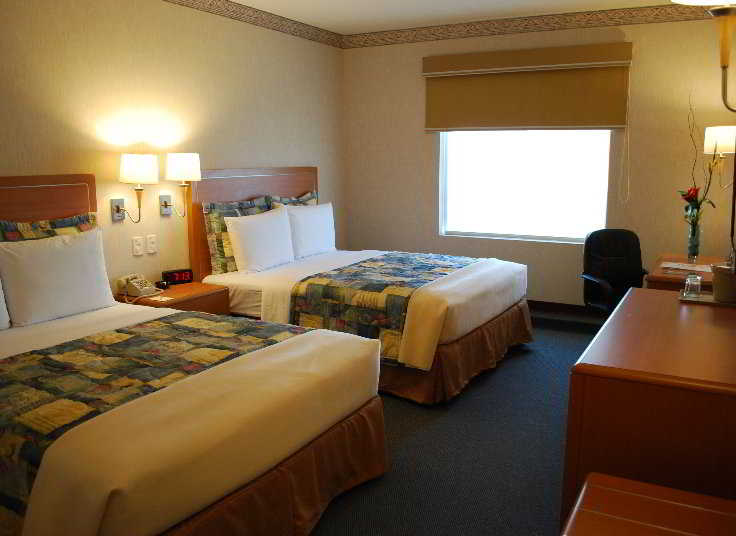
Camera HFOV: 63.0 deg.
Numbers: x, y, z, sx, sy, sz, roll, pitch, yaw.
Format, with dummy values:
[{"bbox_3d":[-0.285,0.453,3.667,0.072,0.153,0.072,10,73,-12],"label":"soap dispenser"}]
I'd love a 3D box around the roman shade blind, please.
[{"bbox_3d":[1.157,-1.351,4.609,1.584,0.583,0.110,7,13,30],"label":"roman shade blind"}]

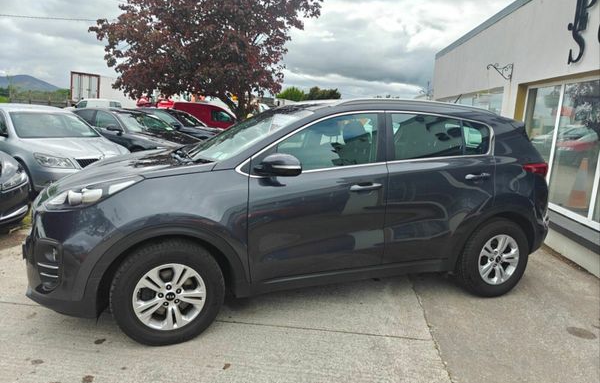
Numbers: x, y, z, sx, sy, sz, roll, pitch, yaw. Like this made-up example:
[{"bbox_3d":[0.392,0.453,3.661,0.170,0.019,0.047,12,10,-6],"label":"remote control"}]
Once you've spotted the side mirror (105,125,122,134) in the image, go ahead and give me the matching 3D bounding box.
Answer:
[{"bbox_3d":[-4.265,-1.403,9.546,0.210,0.185,0.250,7,12,29],"label":"side mirror"}]

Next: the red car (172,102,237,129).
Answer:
[{"bbox_3d":[-3.728,-2.816,17.560,4.250,1.820,1.820,2,10,3],"label":"red car"}]

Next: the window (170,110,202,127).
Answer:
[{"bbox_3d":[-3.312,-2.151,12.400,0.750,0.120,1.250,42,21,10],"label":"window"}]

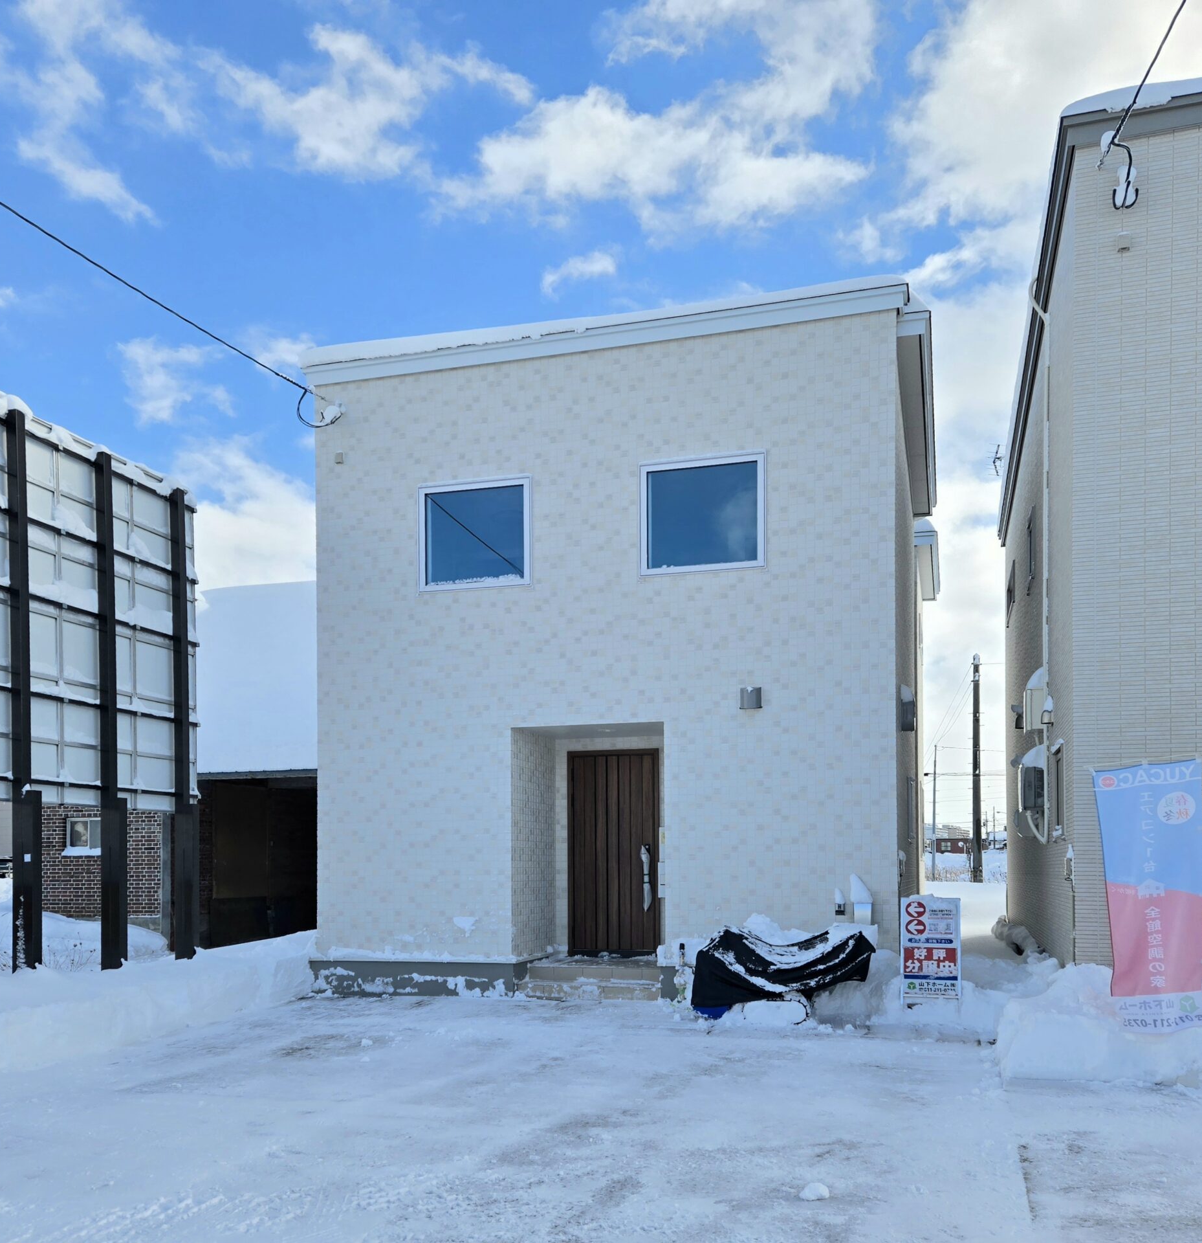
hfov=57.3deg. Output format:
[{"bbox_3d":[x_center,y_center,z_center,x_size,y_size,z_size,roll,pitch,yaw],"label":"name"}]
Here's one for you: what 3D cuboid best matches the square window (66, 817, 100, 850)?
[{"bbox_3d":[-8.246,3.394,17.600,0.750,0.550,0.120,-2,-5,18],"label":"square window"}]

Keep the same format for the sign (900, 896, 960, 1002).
[{"bbox_3d":[2.908,2.903,9.700,0.530,1.000,0.300,-1,-5,14],"label":"sign"}]

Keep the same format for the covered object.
[{"bbox_3d":[1.622,3.078,9.750,1.500,0.760,0.700,-2,-5,18],"label":"covered object"}]

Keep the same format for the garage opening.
[{"bbox_3d":[-5.272,3.642,16.700,2.500,2.600,0.400,-2,-5,18],"label":"garage opening"}]

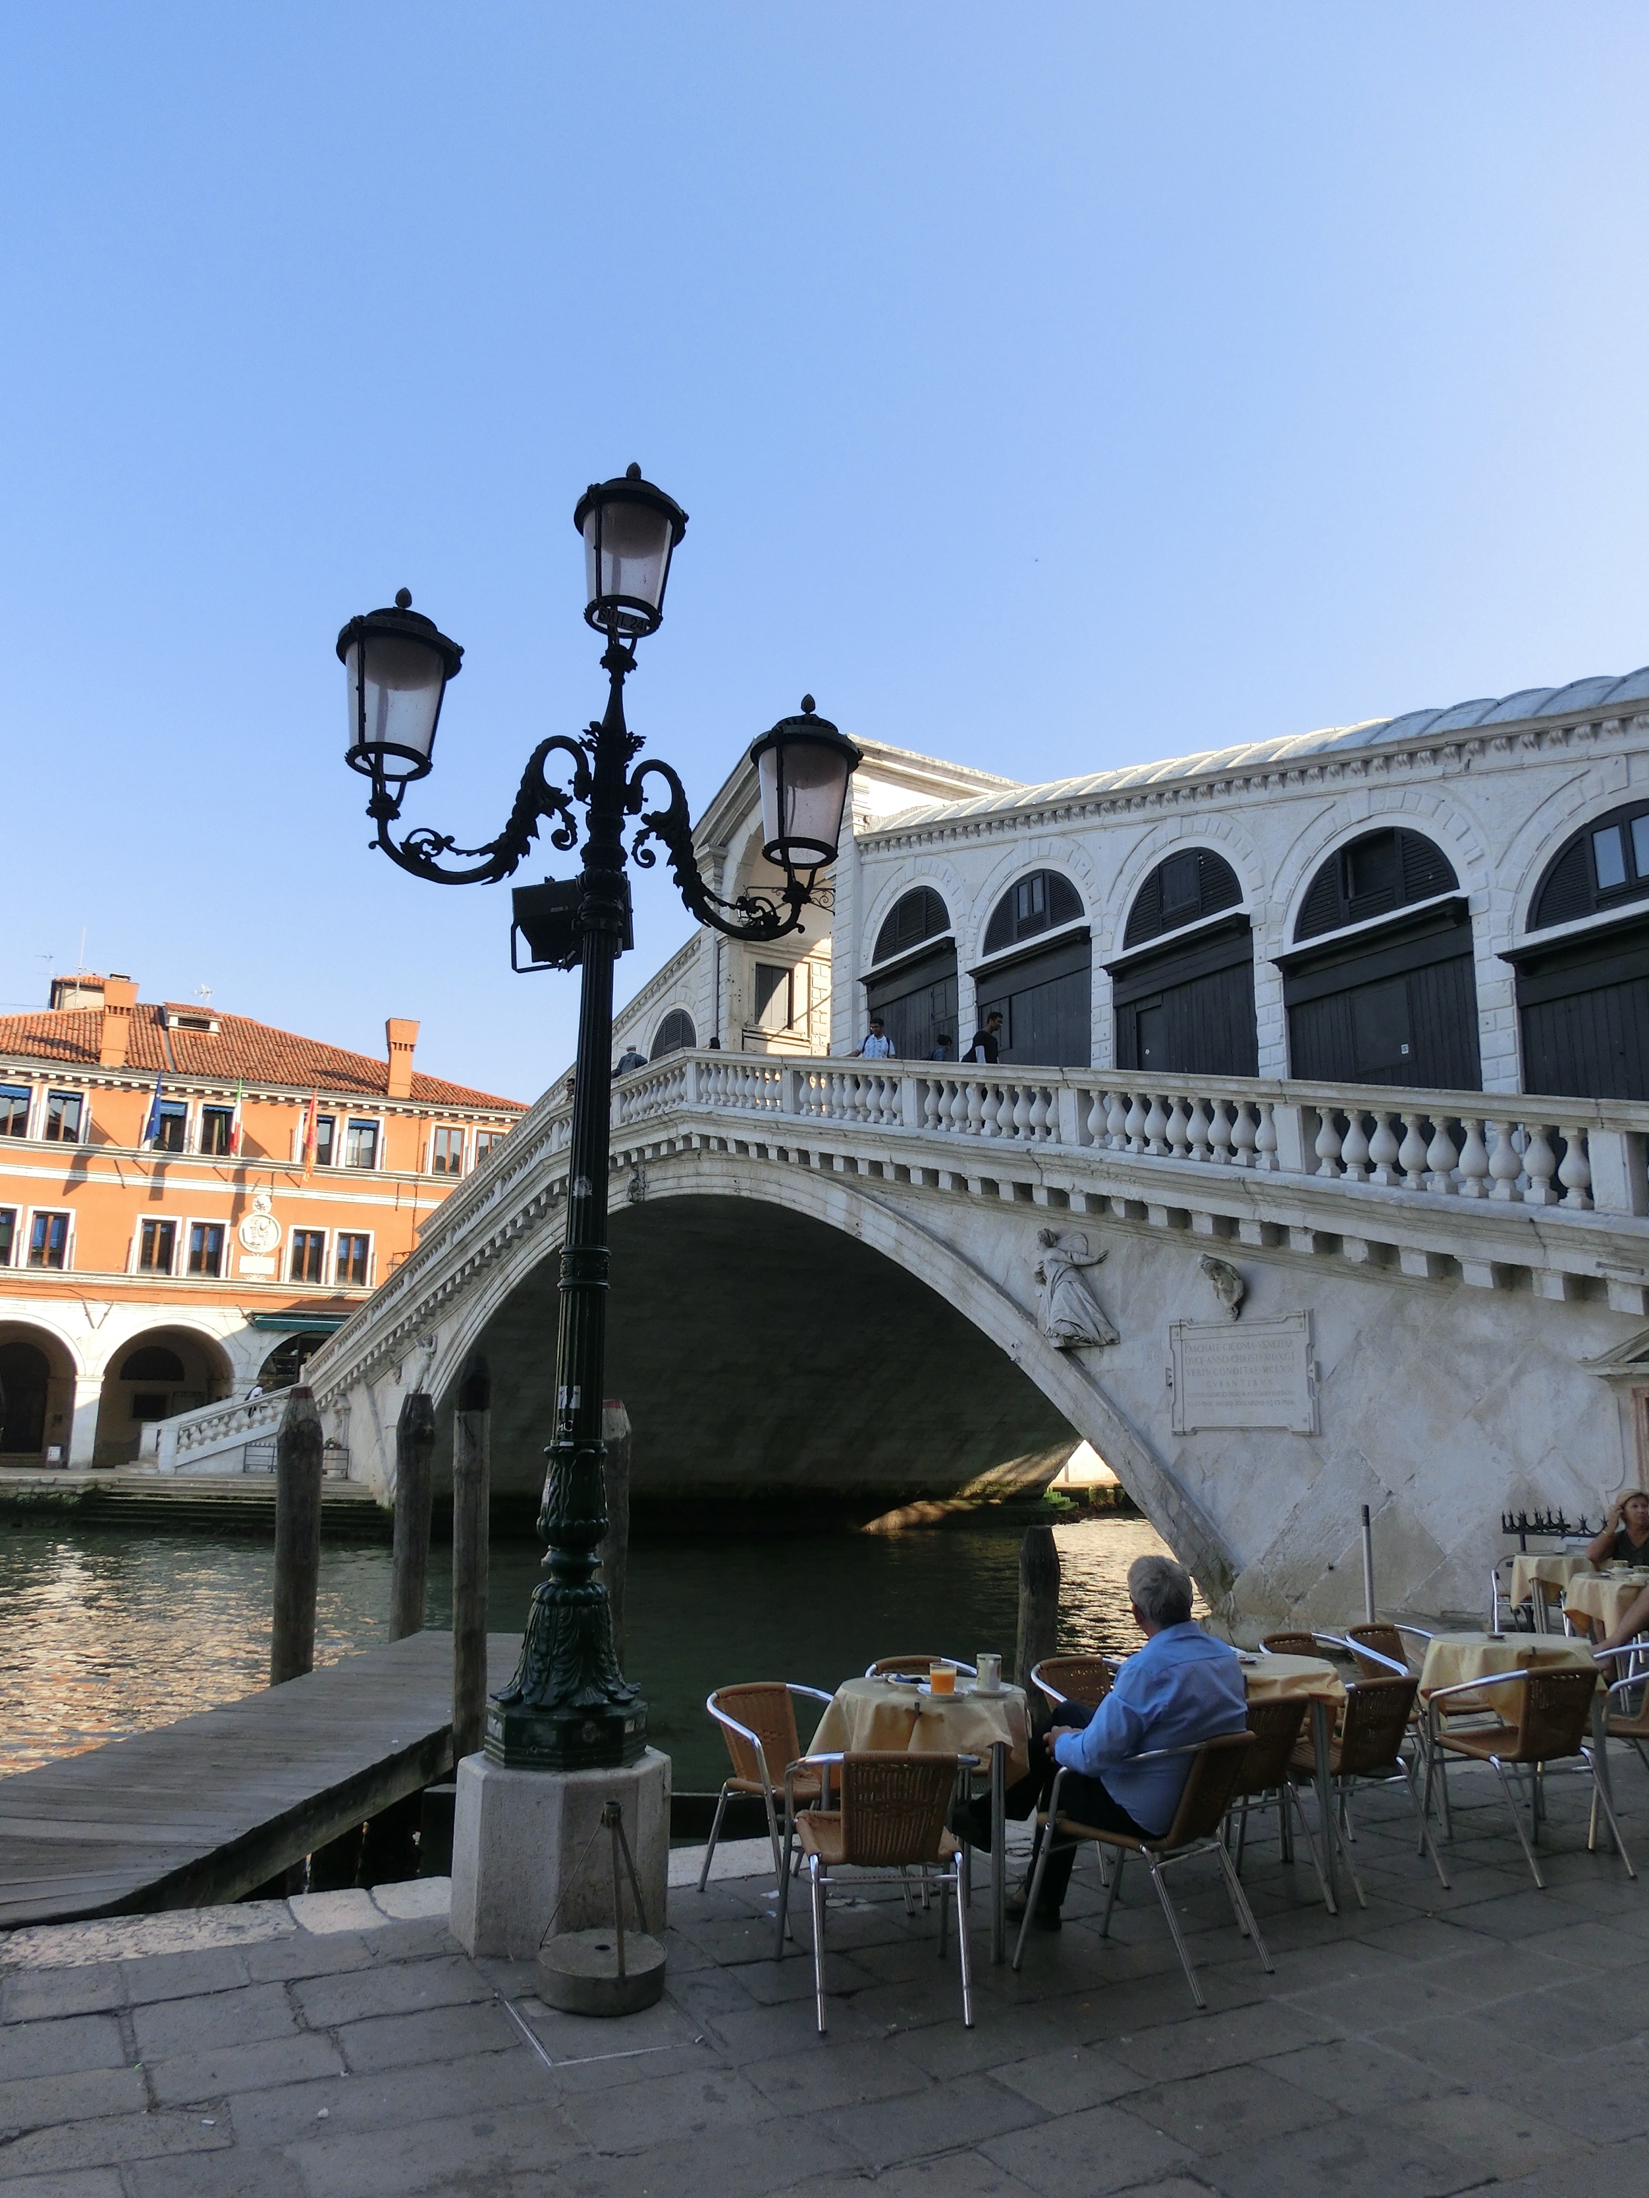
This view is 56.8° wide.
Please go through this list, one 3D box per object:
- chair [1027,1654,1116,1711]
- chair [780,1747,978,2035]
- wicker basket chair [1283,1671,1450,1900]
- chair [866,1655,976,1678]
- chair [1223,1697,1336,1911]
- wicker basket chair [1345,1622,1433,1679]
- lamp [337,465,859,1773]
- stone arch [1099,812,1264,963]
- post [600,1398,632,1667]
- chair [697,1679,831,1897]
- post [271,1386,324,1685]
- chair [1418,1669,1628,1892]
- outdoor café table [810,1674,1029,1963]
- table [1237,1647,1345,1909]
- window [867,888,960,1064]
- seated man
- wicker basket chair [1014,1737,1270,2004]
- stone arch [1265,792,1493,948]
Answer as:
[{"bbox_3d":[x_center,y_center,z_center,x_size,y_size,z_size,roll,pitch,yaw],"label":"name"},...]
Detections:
[{"bbox_3d":[1.165,2.615,6.006,0.560,0.730,0.590,9,-15,-31],"label":"chair"},{"bbox_3d":[0.141,2.347,4.702,0.560,0.735,0.590,2,-13,-8],"label":"chair"},{"bbox_3d":[1.940,2.551,5.753,0.560,0.730,0.590,9,-15,-31],"label":"wicker basket chair"},{"bbox_3d":[0.477,2.650,6.039,0.560,0.735,0.590,8,-15,-30],"label":"chair"},{"bbox_3d":[1.442,2.509,5.517,0.560,0.730,0.590,9,-15,-30],"label":"chair"},{"bbox_3d":[2.853,2.965,7.317,0.560,0.735,0.590,8,-14,-29],"label":"wicker basket chair"},{"bbox_3d":[-0.806,-0.152,5.560,2.180,4.800,0.580,8,-14,-34],"label":"lamp"},{"bbox_3d":[5.141,-3.243,22.157,0.350,1.800,3.200,9,-15,-30],"label":"stone arch"},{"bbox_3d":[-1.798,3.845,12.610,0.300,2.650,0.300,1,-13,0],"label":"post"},{"bbox_3d":[-0.082,2.538,5.570,0.560,0.735,0.590,10,-16,-36],"label":"chair"},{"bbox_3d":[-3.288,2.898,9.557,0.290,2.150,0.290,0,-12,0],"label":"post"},{"bbox_3d":[2.695,2.539,5.830,0.560,0.745,0.580,5,-13,-22],"label":"chair"},{"bbox_3d":[0.335,2.461,5.282,0.730,0.760,0.730,2,-13,-5],"label":"outdoor café table"},{"bbox_3d":[1.616,2.549,5.795,0.740,0.760,0.740,5,-14,-17],"label":"table"},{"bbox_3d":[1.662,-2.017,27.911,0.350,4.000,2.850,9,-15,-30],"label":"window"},{"bbox_3d":[0.930,2.142,5.017,0.820,1.260,0.600,-10,-17,41],"label":"seated man"},{"bbox_3d":[1.020,2.382,4.874,0.590,0.730,0.560,-10,-17,41],"label":"wicker basket chair"},{"bbox_3d":[7.314,-3.259,20.411,0.400,1.870,3.380,9,-15,-32],"label":"stone arch"}]

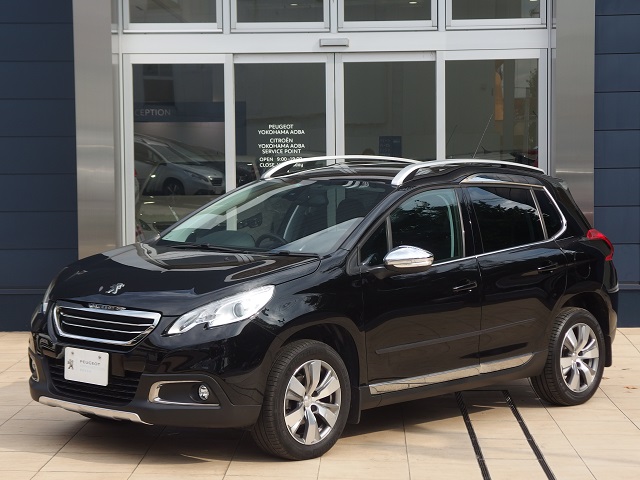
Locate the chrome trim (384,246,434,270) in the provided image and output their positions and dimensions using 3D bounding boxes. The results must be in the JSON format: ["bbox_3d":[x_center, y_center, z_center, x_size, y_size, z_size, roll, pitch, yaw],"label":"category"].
[{"bbox_3d":[0.477,0.092,8.520,0.215,0.120,0.155,3,4,41],"label":"chrome trim"}]

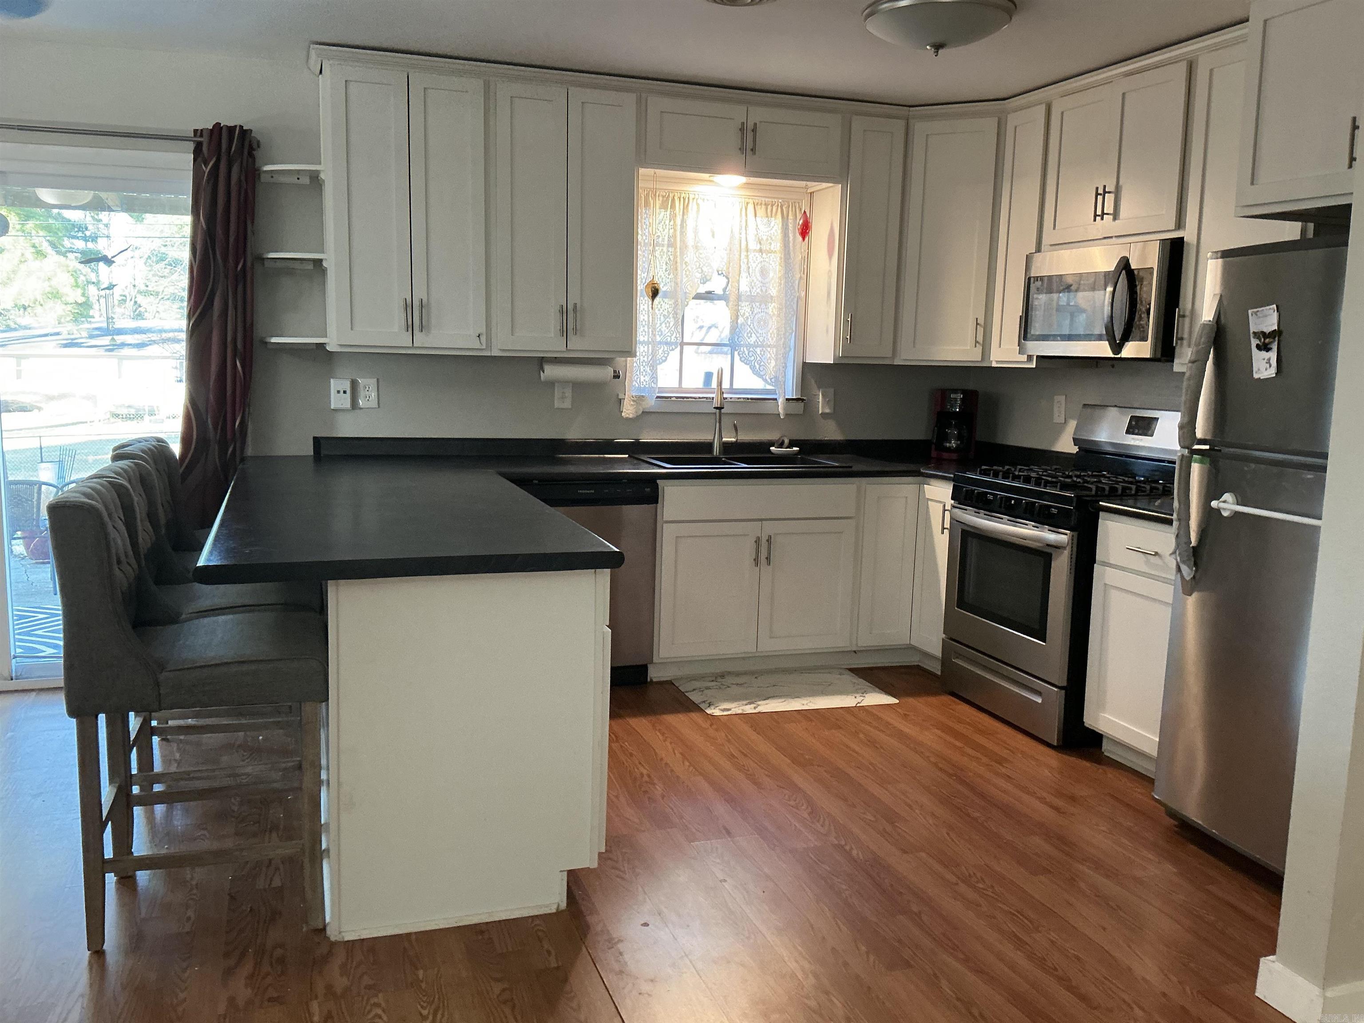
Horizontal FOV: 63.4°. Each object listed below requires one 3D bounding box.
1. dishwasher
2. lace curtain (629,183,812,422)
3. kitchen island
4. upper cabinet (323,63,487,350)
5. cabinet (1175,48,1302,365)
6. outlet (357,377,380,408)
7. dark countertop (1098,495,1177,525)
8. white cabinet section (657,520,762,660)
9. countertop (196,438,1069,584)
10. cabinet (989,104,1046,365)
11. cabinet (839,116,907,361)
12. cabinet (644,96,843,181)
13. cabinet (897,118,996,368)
[{"bbox_3d":[-0.482,0.269,4.656,0.602,0.863,0.610,-1,9,-19],"label":"dishwasher"},{"bbox_3d":[0.144,-0.945,5.050,0.885,1.035,0.080,-2,9,-20],"label":"lace curtain"},{"bbox_3d":[-0.970,0.386,3.603,0.923,0.904,2.350,-1,9,-19],"label":"kitchen island"},{"bbox_3d":[-1.109,-1.181,4.433,0.631,1.068,0.335,-2,9,-20],"label":"upper cabinet"},{"bbox_3d":[1.943,-0.984,3.599,0.330,1.067,0.478,-1,9,-19],"label":"cabinet"},{"bbox_3d":[-1.318,-0.494,4.639,0.078,0.121,0.009,-2,9,-20],"label":"outlet"},{"bbox_3d":[1.810,0.021,3.715,0.645,0.040,0.535,-2,9,-20],"label":"dark countertop"},{"bbox_3d":[0.029,0.285,4.850,0.440,0.581,0.570,-1,8,-18],"label":"white cabinet section"},{"bbox_3d":[0.215,-0.115,3.943,3.409,0.132,2.350,-1,9,-19],"label":"countertop"},{"bbox_3d":[1.561,-1.147,4.688,0.330,1.067,0.327,-1,9,-19],"label":"cabinet"},{"bbox_3d":[0.793,-1.219,5.062,0.307,1.067,0.330,-1,9,-19],"label":"cabinet"},{"bbox_3d":[0.219,-1.596,4.850,0.934,0.285,0.335,-2,9,-20],"label":"cabinet"},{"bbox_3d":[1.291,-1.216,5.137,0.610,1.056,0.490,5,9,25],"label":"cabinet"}]

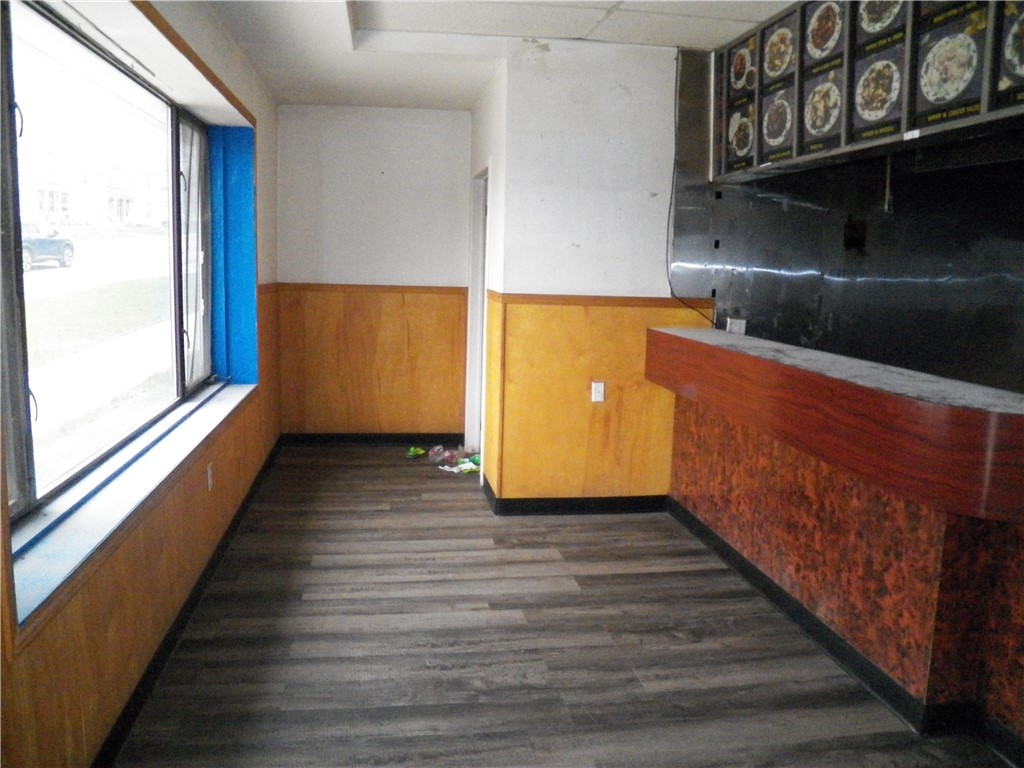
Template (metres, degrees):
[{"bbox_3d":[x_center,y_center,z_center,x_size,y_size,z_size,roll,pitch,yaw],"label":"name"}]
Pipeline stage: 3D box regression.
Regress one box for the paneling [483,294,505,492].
[{"bbox_3d":[-0.102,0.030,5.074,0.050,1.166,0.690,0,9,-9],"label":"paneling"}]

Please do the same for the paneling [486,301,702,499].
[{"bbox_3d":[0.525,0.082,4.819,1.230,1.171,0.050,0,9,-9],"label":"paneling"}]

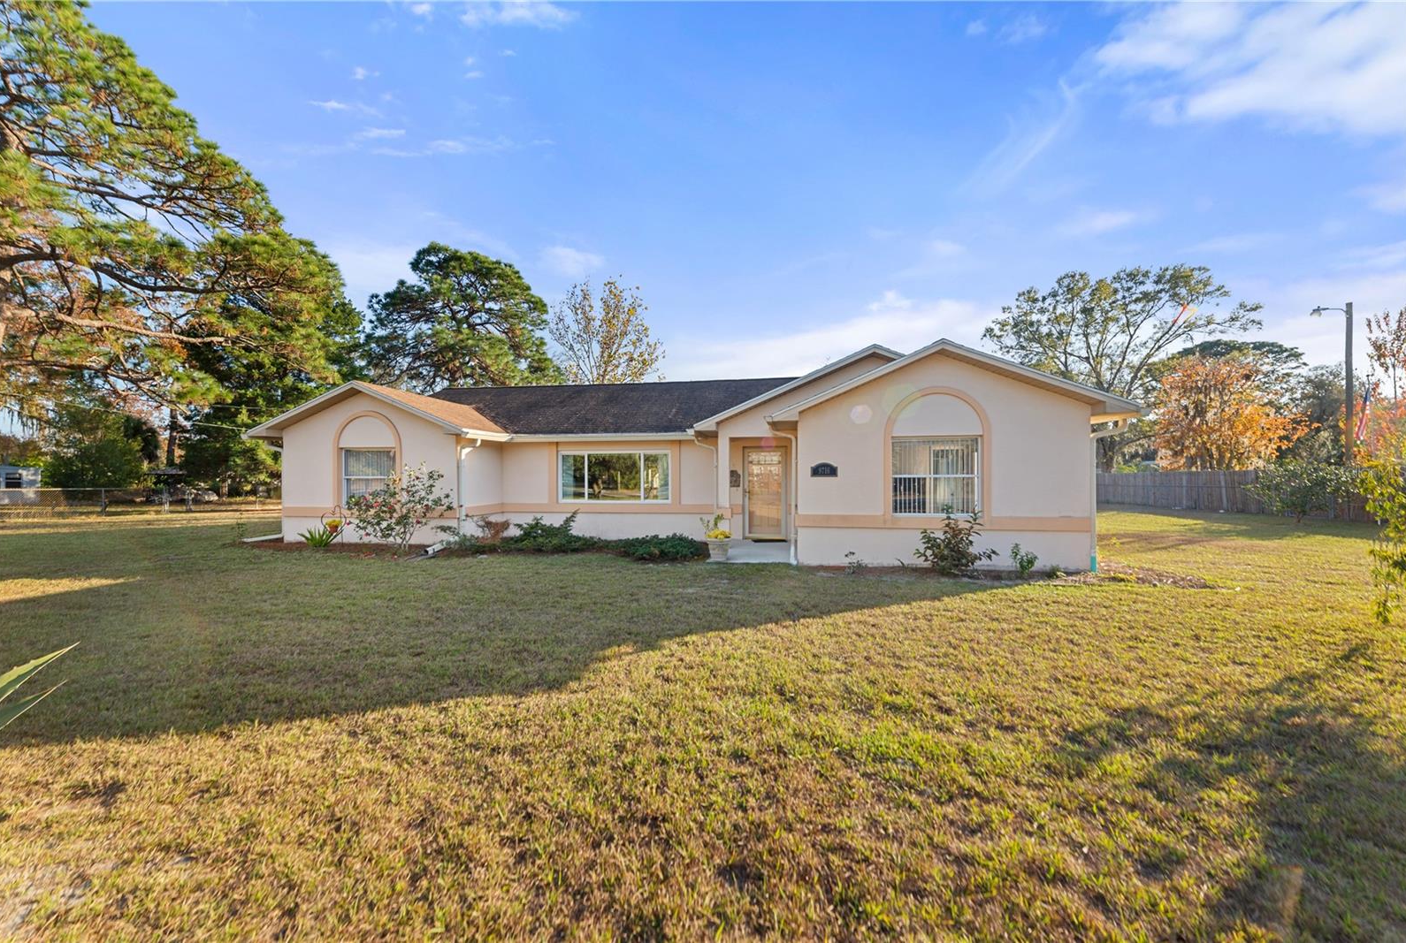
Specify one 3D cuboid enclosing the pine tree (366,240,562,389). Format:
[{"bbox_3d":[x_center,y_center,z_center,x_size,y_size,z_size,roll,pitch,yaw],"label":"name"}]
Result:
[{"bbox_3d":[-12.951,-5.174,29.500,10.200,14.110,9.600,0,-1,10],"label":"pine tree"}]

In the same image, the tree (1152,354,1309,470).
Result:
[{"bbox_3d":[28.782,-2.262,30.000,6.600,8.300,6.200,0,-1,10],"label":"tree"}]

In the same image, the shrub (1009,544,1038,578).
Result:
[{"bbox_3d":[4.865,1.332,8.350,0.450,0.470,0.420,0,-1,10],"label":"shrub"}]

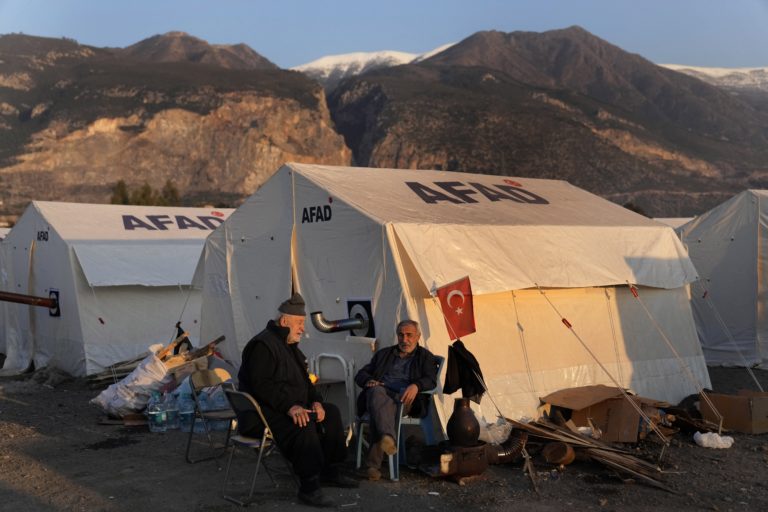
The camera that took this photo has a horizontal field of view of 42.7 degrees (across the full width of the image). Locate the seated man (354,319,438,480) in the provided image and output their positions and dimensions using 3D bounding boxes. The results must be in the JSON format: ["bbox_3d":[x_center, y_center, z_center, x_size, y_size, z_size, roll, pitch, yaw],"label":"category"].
[{"bbox_3d":[0.085,1.050,7.360,0.580,1.150,0.800,0,1,27],"label":"seated man"}]

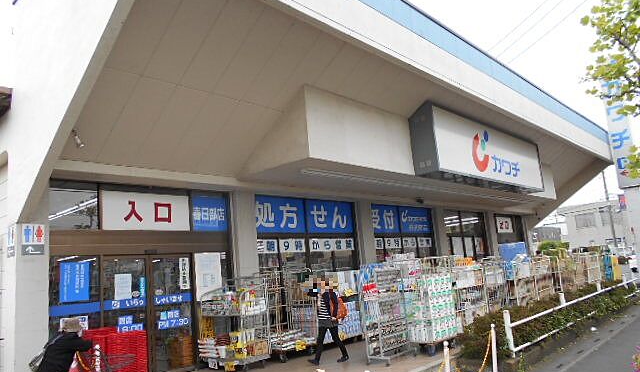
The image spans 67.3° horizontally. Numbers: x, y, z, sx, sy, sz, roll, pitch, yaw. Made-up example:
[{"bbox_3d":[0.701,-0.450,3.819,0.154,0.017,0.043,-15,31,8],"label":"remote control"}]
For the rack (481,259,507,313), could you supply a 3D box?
[{"bbox_3d":[3.638,2.356,10.693,0.620,1.530,1.150,-14,-13,41],"label":"rack"}]

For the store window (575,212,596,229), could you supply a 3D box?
[{"bbox_3d":[26.802,3.498,48.461,1.800,1.350,0.120,-14,-13,41],"label":"store window"}]

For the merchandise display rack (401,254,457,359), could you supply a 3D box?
[{"bbox_3d":[2.013,2.209,8.980,0.650,1.710,0.990,-14,-14,41],"label":"merchandise display rack"}]

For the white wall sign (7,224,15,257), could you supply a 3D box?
[{"bbox_3d":[-4.477,0.807,6.960,0.310,0.445,0.020,-14,-13,41],"label":"white wall sign"}]

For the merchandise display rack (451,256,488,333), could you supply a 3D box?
[{"bbox_3d":[2.867,2.383,9.914,0.620,1.550,1.200,-14,-14,41],"label":"merchandise display rack"}]

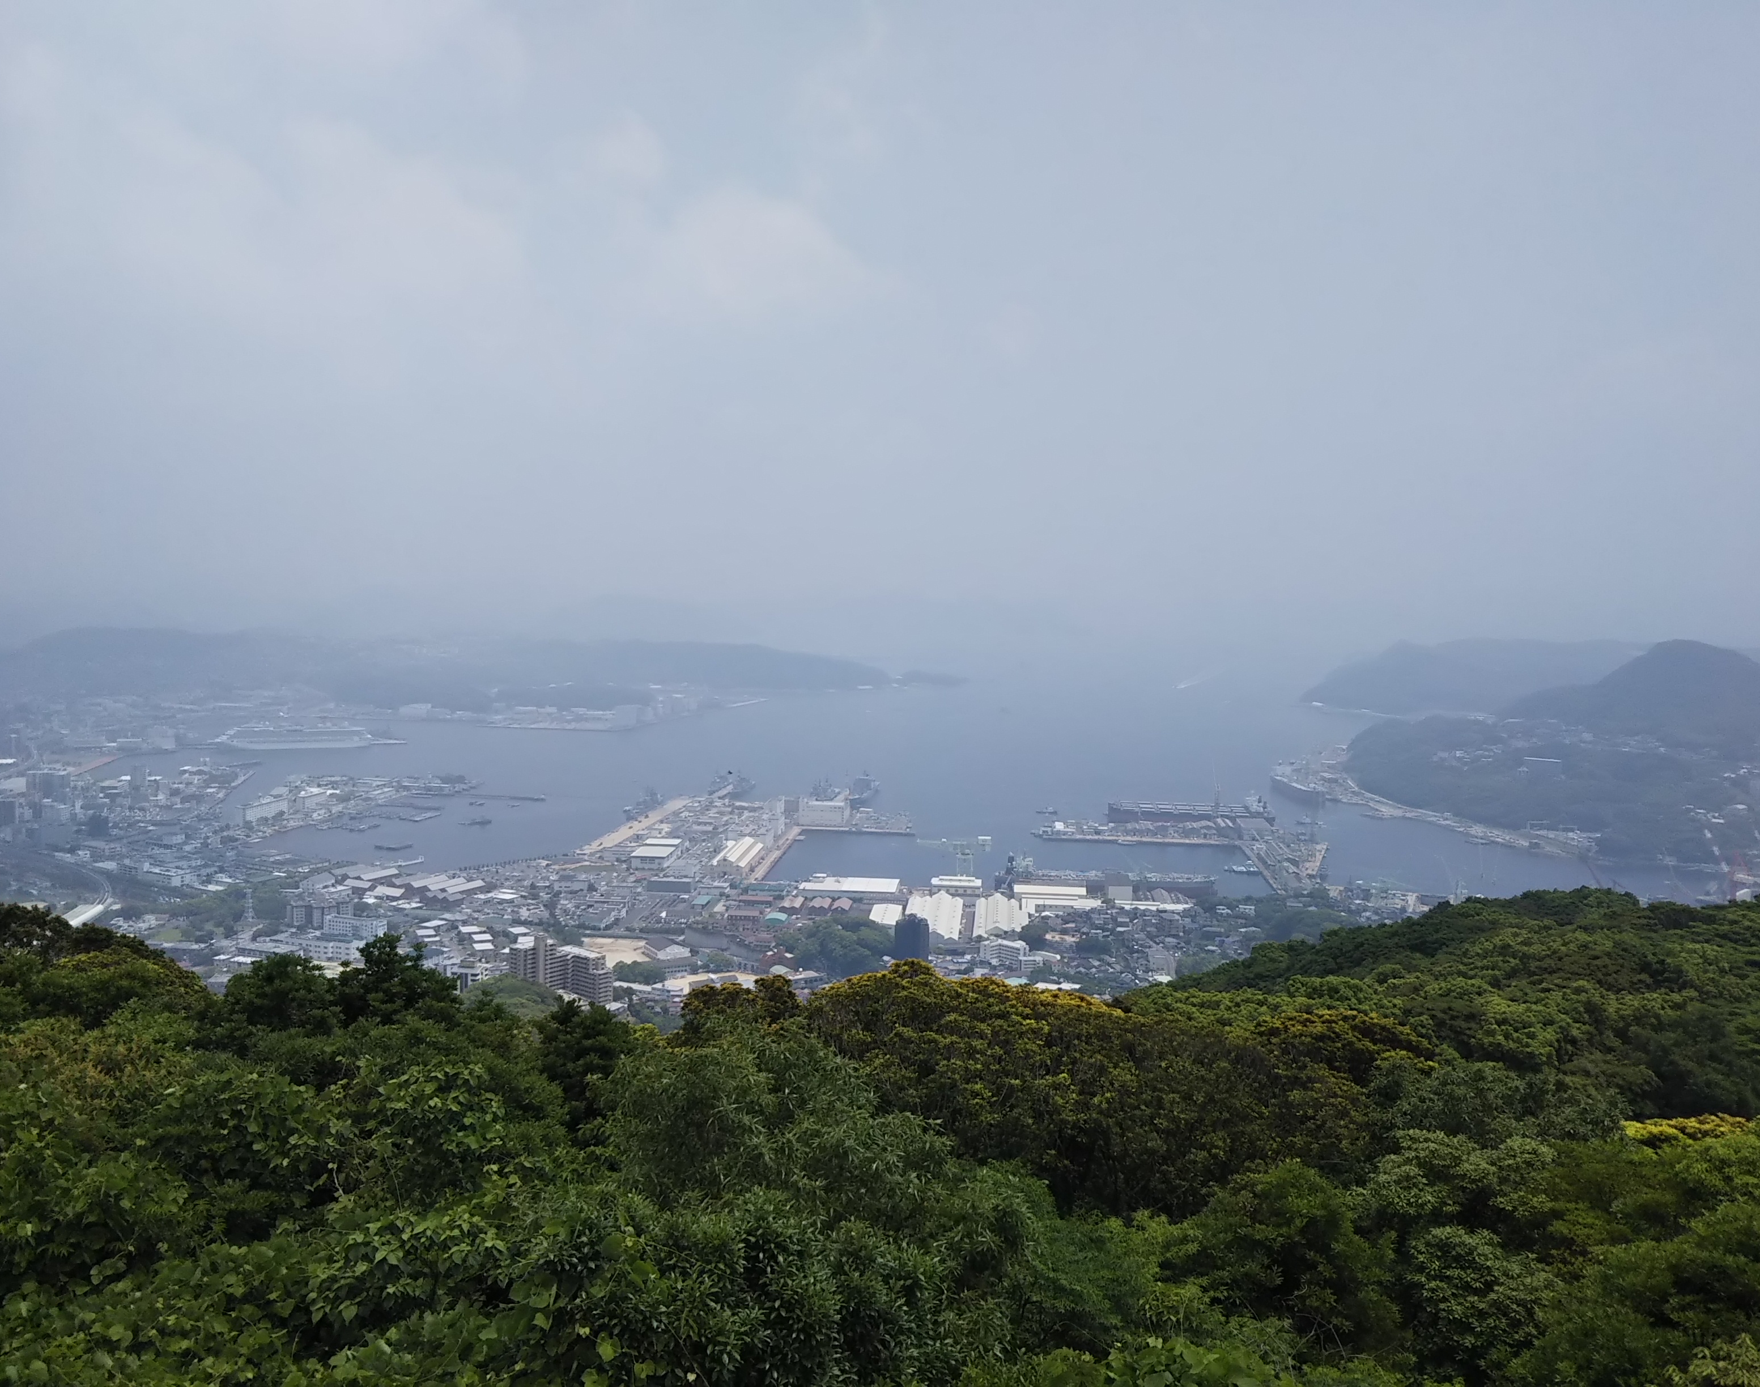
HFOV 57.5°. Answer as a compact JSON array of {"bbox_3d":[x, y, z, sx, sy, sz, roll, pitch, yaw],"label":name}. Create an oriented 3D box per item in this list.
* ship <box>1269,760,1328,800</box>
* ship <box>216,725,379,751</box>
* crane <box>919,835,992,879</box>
[{"bbox_3d":[653.890,133.880,2492.970,30.000,38.000,206.000,0,5,-5],"label":"ship"},{"bbox_3d":[-1123.050,79.780,3069.080,292.000,48.000,36.000,-1,5,-14],"label":"ship"},{"bbox_3d":[81.000,183.470,1741.770,81.300,58.700,20.000,1,5,9],"label":"crane"}]

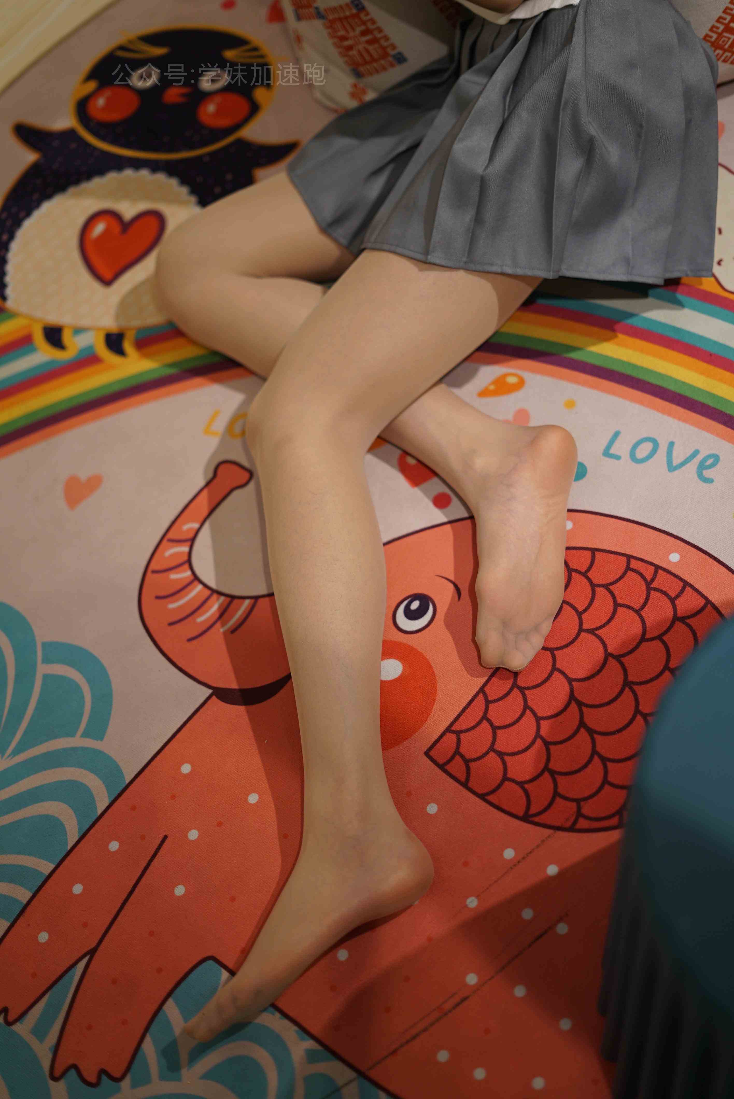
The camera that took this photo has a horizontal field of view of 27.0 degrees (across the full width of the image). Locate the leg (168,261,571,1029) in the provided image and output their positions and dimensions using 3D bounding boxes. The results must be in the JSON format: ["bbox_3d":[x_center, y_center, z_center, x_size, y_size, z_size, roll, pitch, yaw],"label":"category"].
[{"bbox_3d":[-0.008,0.003,1.302,0.260,0.215,0.830,5,58,18],"label":"leg"}]

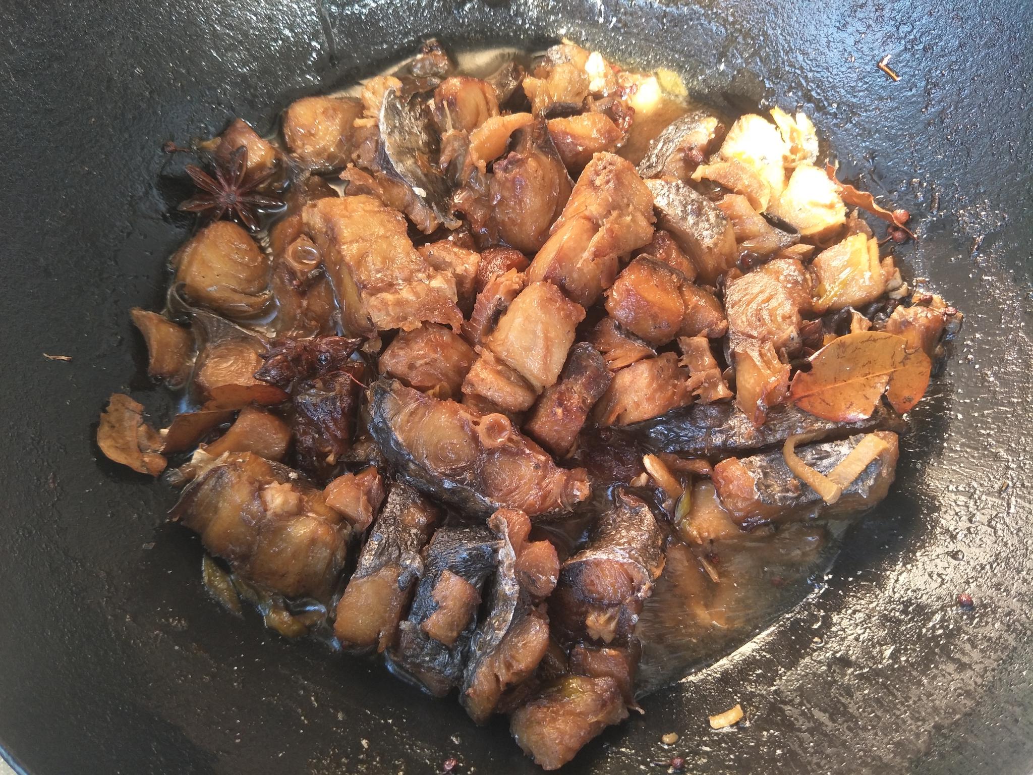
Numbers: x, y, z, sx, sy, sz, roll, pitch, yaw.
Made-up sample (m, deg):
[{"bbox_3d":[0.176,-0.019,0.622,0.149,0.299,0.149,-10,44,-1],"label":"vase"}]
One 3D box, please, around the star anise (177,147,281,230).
[{"bbox_3d":[-0.104,-0.070,0.262,0.037,0.011,0.035,0,83,-12],"label":"star anise"}]

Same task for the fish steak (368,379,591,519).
[{"bbox_3d":[-0.011,0.021,0.208,0.063,0.020,0.026,27,64,8],"label":"fish steak"}]

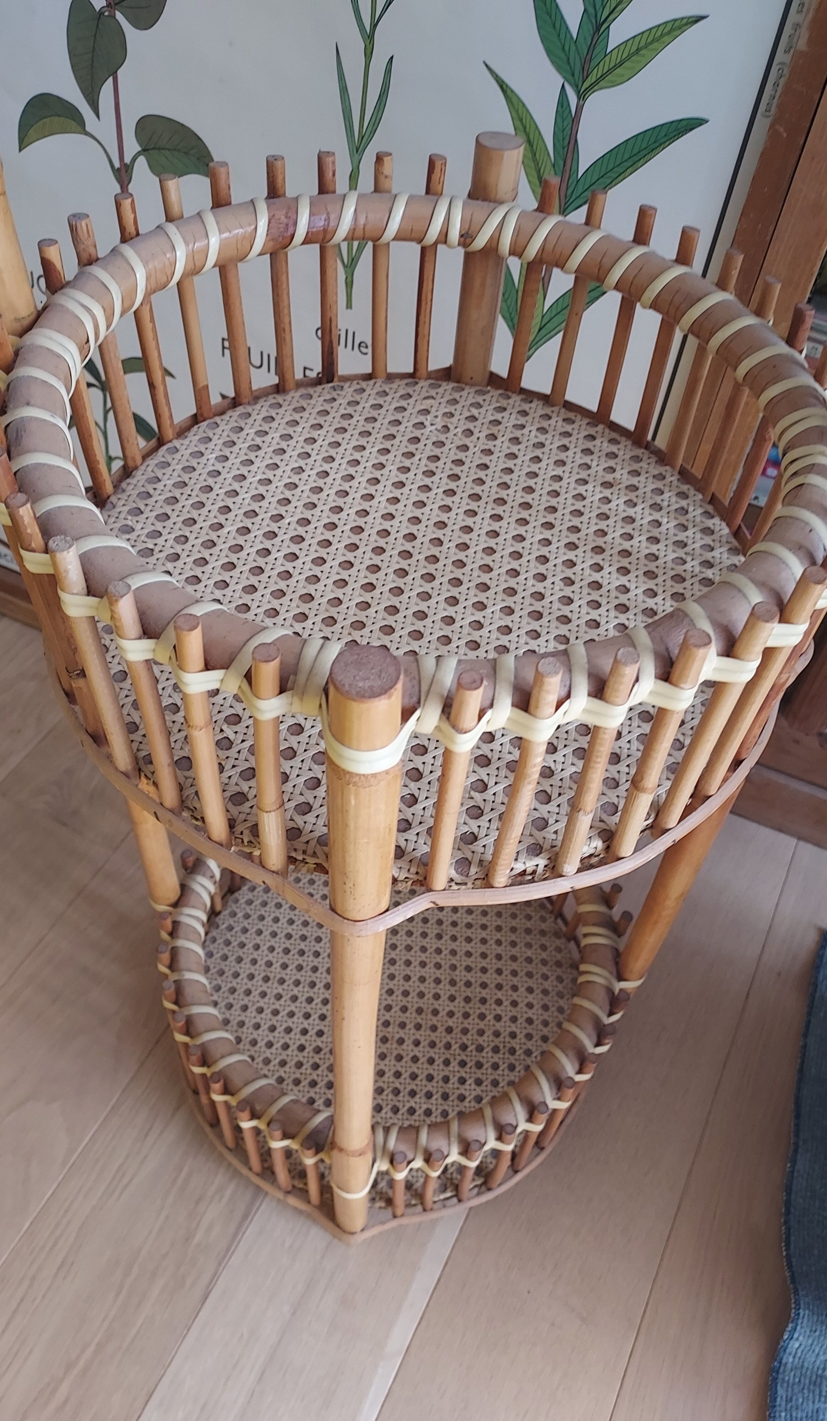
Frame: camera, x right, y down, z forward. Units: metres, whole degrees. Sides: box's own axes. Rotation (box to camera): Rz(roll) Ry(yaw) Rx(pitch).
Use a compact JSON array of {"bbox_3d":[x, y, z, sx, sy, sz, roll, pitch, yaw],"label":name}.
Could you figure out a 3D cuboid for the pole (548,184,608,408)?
[{"bbox_3d":[0.085,-0.207,0.512,0.007,0.121,0.007,25,55,15],"label":"pole"}]

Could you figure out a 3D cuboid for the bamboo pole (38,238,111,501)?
[{"bbox_3d":[-0.155,-0.151,0.459,0.009,0.132,0.009,-12,52,-15],"label":"bamboo pole"}]

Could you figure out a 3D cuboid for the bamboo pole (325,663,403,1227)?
[{"bbox_3d":[-0.029,0.182,0.486,0.022,0.595,0.022,8,50,2],"label":"bamboo pole"}]

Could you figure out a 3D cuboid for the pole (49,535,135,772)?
[{"bbox_3d":[-0.108,-0.011,0.339,0.008,0.121,0.008,38,58,24],"label":"pole"}]

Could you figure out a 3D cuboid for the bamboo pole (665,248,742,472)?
[{"bbox_3d":[0.146,-0.172,0.499,0.008,0.123,0.008,16,53,11],"label":"bamboo pole"}]

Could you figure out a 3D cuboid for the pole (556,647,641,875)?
[{"bbox_3d":[0.058,0.024,0.321,0.007,0.121,0.007,-13,53,-13],"label":"pole"}]

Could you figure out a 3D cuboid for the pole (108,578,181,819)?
[{"bbox_3d":[-0.093,0.002,0.348,0.008,0.125,0.008,-14,55,-15],"label":"pole"}]

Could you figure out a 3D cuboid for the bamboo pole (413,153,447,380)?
[{"bbox_3d":[0.009,-0.229,0.525,0.008,0.121,0.008,3,50,-2],"label":"bamboo pole"}]

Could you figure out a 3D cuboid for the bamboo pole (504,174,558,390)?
[{"bbox_3d":[0.062,-0.217,0.519,0.008,0.121,0.008,18,53,9],"label":"bamboo pole"}]

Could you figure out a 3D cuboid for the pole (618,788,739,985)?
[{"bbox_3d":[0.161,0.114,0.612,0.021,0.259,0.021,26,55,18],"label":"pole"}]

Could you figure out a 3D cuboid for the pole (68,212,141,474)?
[{"bbox_3d":[-0.146,-0.172,0.476,0.009,0.131,0.009,-12,53,-13],"label":"pole"}]

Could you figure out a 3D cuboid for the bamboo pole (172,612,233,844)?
[{"bbox_3d":[-0.067,0.014,0.321,0.007,0.121,0.007,23,53,14],"label":"bamboo pole"}]

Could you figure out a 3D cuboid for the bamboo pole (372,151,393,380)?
[{"bbox_3d":[-0.017,-0.230,0.524,0.008,0.121,0.008,-4,50,-7],"label":"bamboo pole"}]

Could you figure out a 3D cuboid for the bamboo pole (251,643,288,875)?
[{"bbox_3d":[-0.048,0.023,0.332,0.009,0.127,0.009,-2,52,-8],"label":"bamboo pole"}]

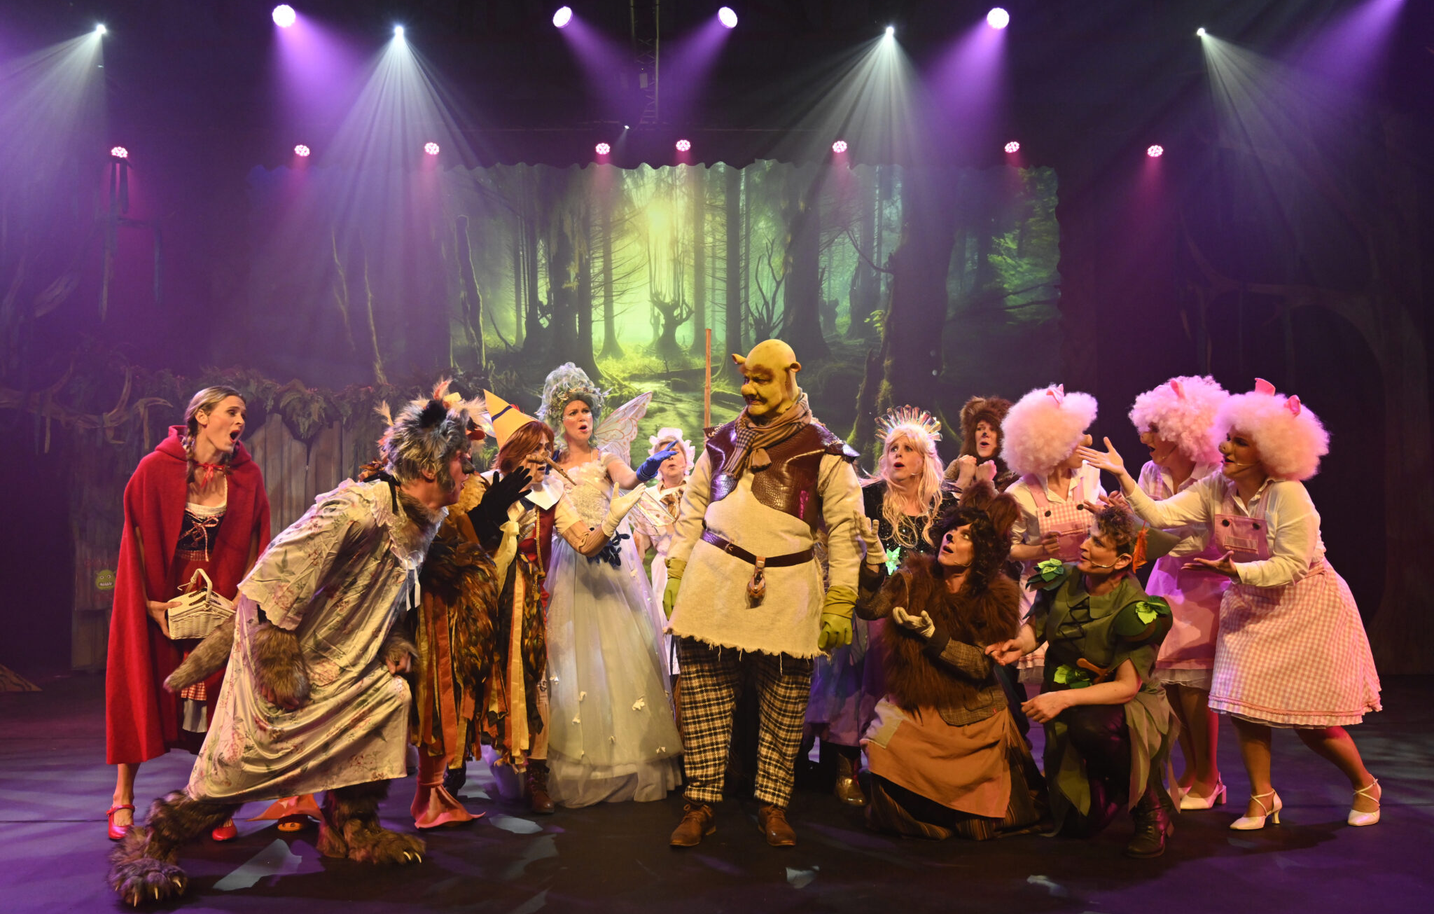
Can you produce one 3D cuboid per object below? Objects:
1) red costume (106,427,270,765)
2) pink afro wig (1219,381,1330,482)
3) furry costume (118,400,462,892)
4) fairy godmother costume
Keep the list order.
[{"bbox_3d":[-2.025,0.533,3.970,0.600,1.280,0.450,1,-2,-21],"label":"red costume"},{"bbox_3d":[2.170,-0.105,4.040,0.380,0.390,0.410,1,-2,-31],"label":"pink afro wig"},{"bbox_3d":[-1.412,0.616,3.600,1.100,1.610,0.780,0,-2,-7],"label":"furry costume"},{"bbox_3d":[-0.472,0.539,4.570,0.650,1.880,0.620,0,-2,-16],"label":"fairy godmother costume"}]

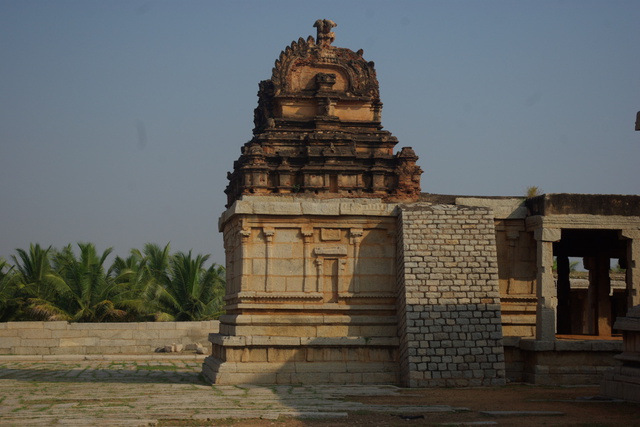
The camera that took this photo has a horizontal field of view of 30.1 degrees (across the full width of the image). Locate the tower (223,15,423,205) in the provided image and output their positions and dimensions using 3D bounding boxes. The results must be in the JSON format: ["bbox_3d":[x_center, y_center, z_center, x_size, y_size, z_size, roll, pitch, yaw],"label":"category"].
[{"bbox_3d":[-0.013,-2.570,30.230,4.400,4.800,4.350,1,-5,-9],"label":"tower"}]

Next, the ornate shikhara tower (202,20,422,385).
[{"bbox_3d":[-0.083,-0.451,29.787,5.400,9.100,5.050,1,-5,-9],"label":"ornate shikhara tower"}]

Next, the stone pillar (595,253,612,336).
[{"bbox_3d":[7.314,2.011,30.948,0.360,2.340,0.350,1,-5,-9],"label":"stone pillar"}]

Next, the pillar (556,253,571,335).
[{"bbox_3d":[6.811,2.229,33.365,0.280,2.290,0.300,1,-5,-9],"label":"pillar"}]

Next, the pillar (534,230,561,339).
[{"bbox_3d":[5.452,1.695,28.452,0.480,2.650,0.460,1,-5,-9],"label":"pillar"}]

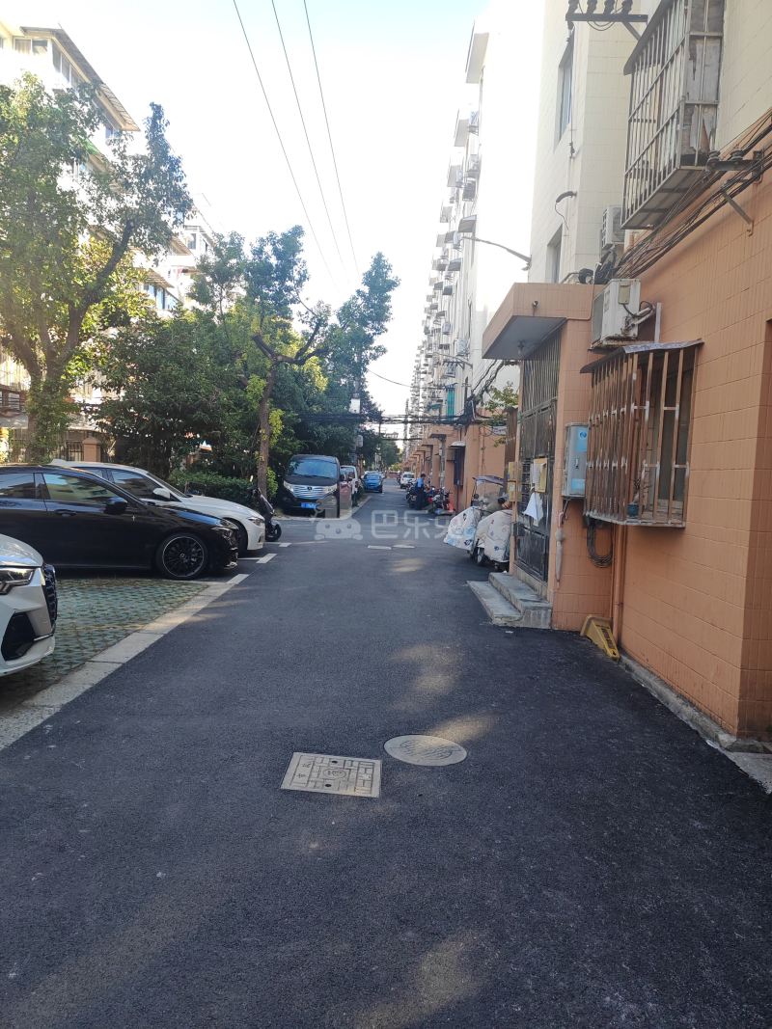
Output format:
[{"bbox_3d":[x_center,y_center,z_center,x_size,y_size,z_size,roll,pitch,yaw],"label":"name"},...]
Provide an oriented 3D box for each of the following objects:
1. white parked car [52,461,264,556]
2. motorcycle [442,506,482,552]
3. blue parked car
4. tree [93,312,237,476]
[{"bbox_3d":[-4.423,-0.097,12.659,4.750,1.460,1.830,2,4,-16],"label":"white parked car"},{"bbox_3d":[1.686,0.341,13.880,0.820,1.040,1.650,4,4,20],"label":"motorcycle"},{"bbox_3d":[-1.034,-2.504,59.000,1.700,1.520,4.000,3,3,1],"label":"blue parked car"},{"bbox_3d":[-6.893,-3.225,23.243,4.600,6.200,4.500,3,3,1],"label":"tree"}]

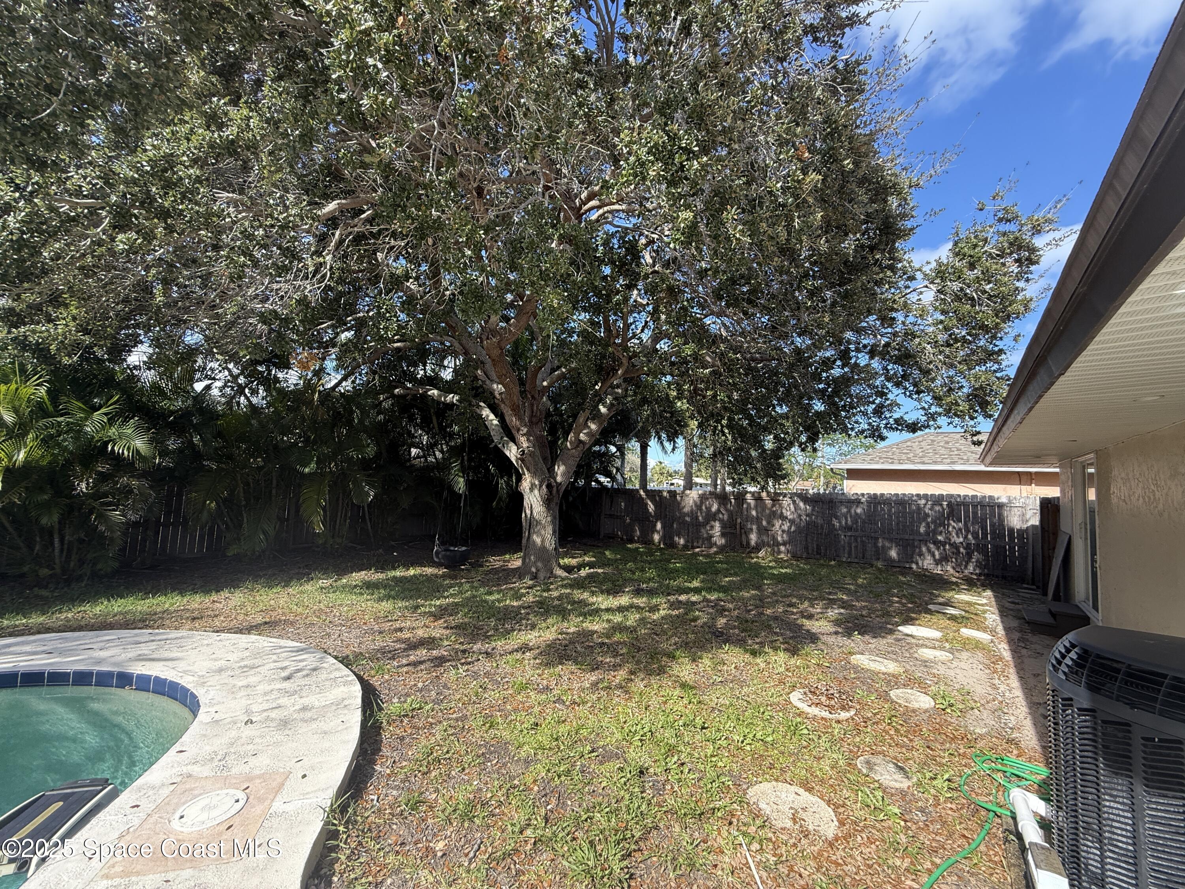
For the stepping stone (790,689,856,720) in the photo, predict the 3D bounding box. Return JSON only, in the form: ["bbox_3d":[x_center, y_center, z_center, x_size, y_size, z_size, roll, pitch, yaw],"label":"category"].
[{"bbox_3d":[1.728,1.973,3.604,0.440,0.055,0.440,3,-4,0],"label":"stepping stone"}]

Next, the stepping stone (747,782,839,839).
[{"bbox_3d":[0.995,1.845,2.390,0.430,0.055,0.430,3,-4,0],"label":"stepping stone"}]

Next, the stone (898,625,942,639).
[{"bbox_3d":[3.862,2.234,5.653,0.440,0.055,0.440,3,-4,0],"label":"stone"}]

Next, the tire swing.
[{"bbox_3d":[-2.344,1.022,8.200,0.650,2.120,0.650,3,-4,0],"label":"tire swing"}]

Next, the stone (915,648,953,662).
[{"bbox_3d":[3.462,2.152,4.838,0.315,0.055,0.315,3,-4,0],"label":"stone"}]

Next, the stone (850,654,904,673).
[{"bbox_3d":[2.668,2.088,4.504,0.430,0.055,0.430,3,-4,0],"label":"stone"}]

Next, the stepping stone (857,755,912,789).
[{"bbox_3d":[1.690,1.907,2.758,0.300,0.055,0.300,3,-4,0],"label":"stepping stone"}]

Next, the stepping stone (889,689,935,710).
[{"bbox_3d":[2.513,2.024,3.760,0.310,0.055,0.310,3,-4,0],"label":"stepping stone"}]

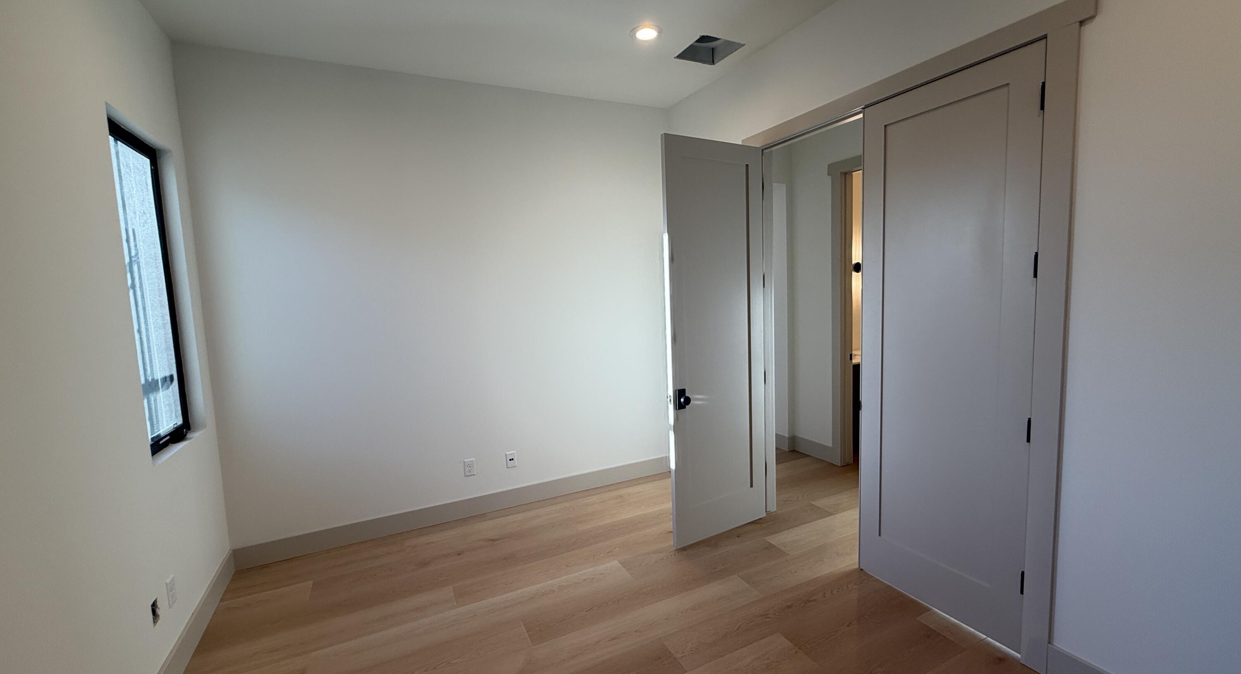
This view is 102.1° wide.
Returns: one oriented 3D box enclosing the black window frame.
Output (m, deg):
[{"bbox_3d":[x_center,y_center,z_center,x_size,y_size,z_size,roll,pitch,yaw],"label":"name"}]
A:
[{"bbox_3d":[-2.260,-0.206,2.354,0.060,1.492,0.712,-5,6,-26],"label":"black window frame"}]

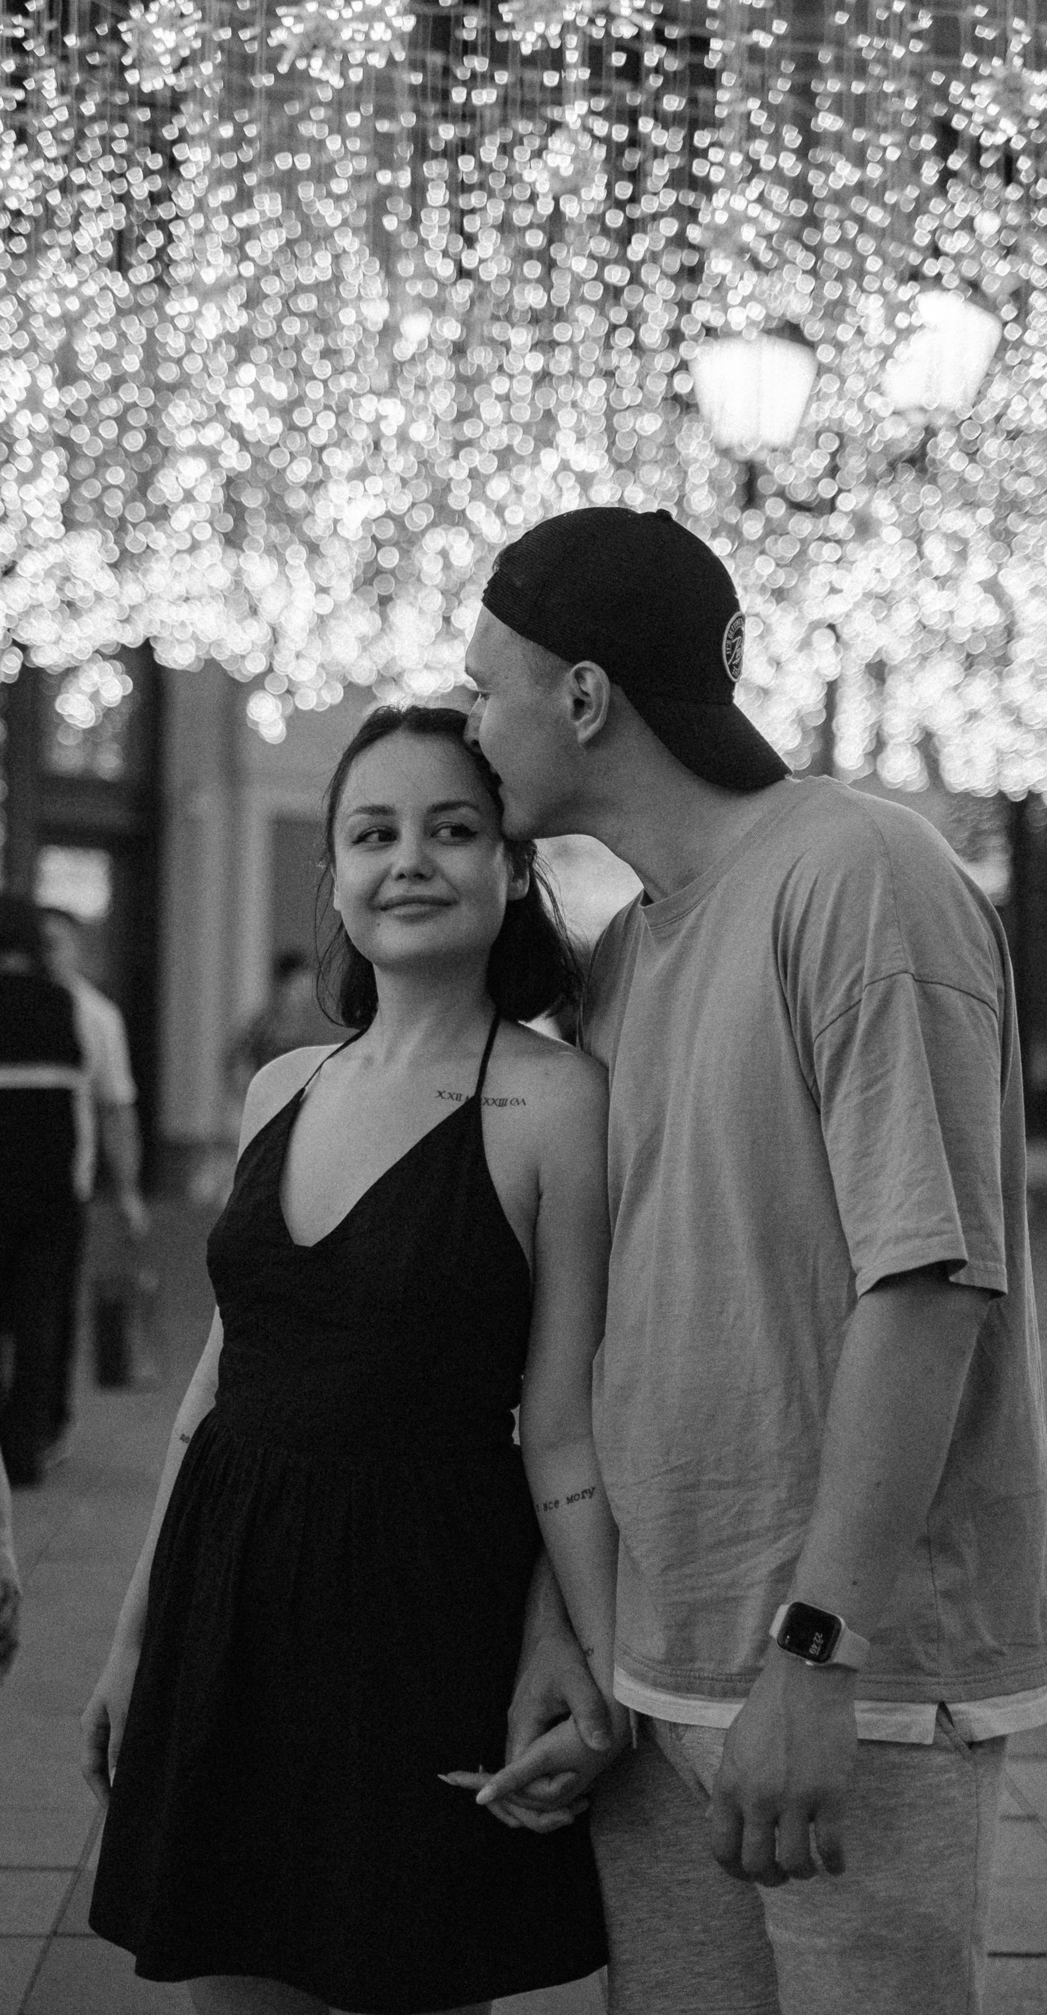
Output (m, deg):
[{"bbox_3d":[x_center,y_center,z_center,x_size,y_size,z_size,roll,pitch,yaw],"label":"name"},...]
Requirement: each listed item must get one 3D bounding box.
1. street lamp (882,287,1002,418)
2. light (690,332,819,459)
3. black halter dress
[{"bbox_3d":[1.731,-2.741,12.400,0.520,0.570,0.520,1,0,0],"label":"street lamp"},{"bbox_3d":[1.030,-2.736,13.200,0.520,0.580,0.520,1,0,0],"label":"light"},{"bbox_3d":[-0.143,0.385,2.420,0.430,0.780,0.360,1,0,28],"label":"black halter dress"}]

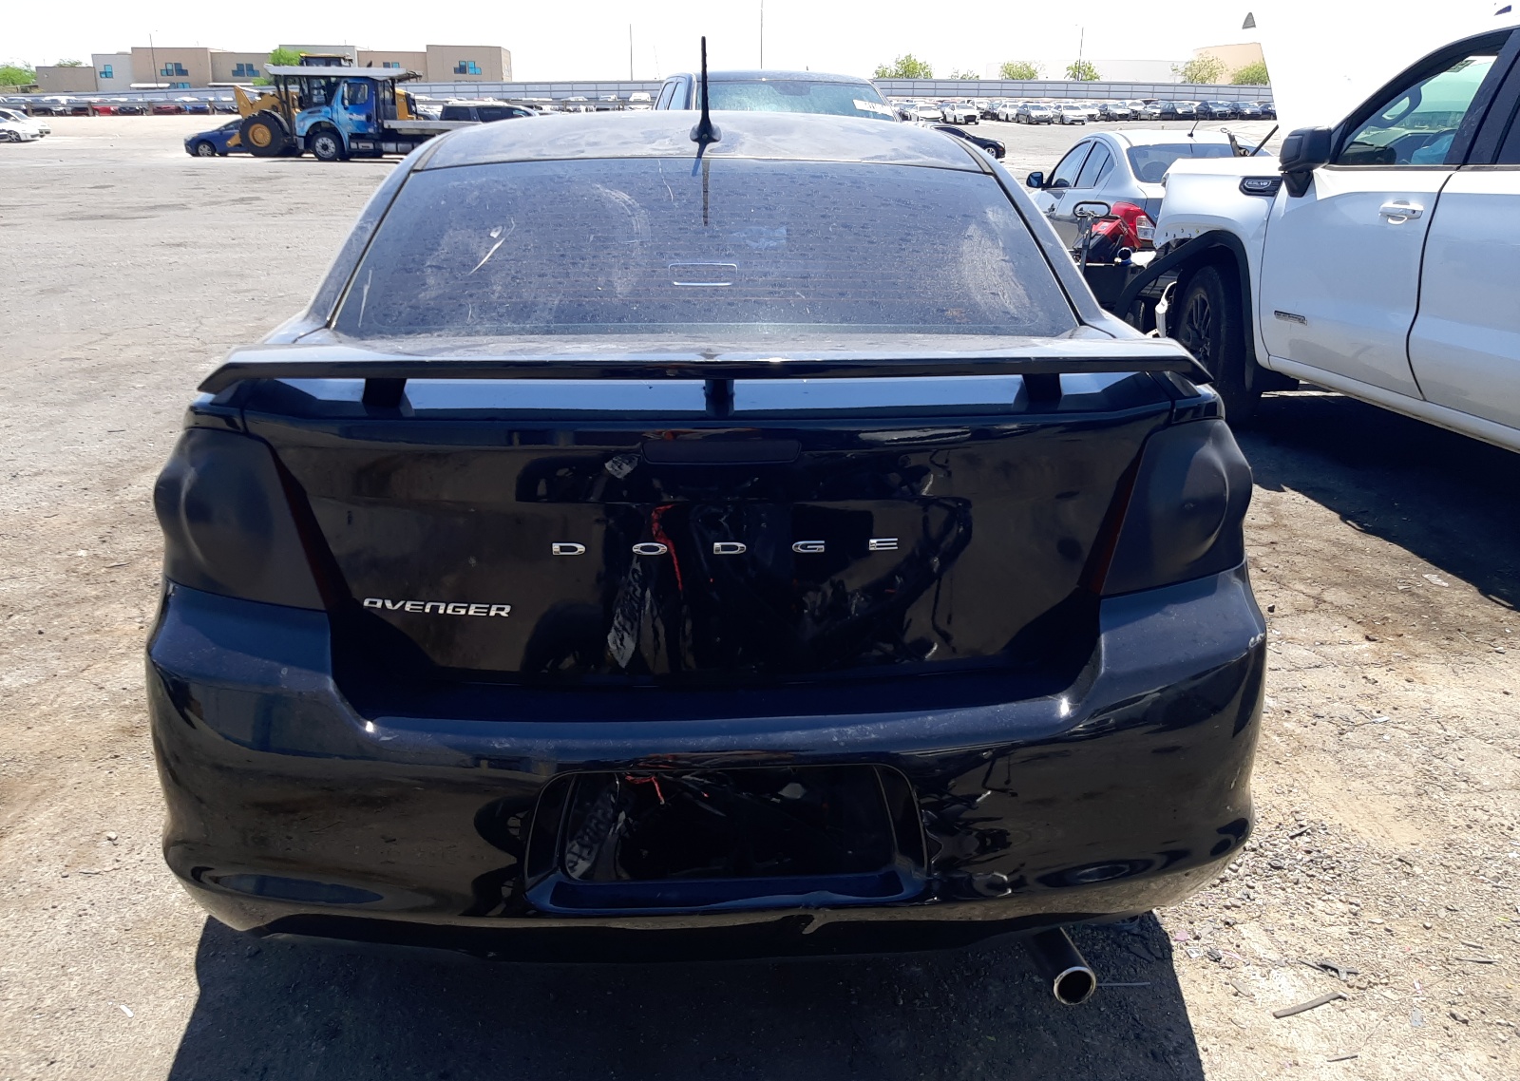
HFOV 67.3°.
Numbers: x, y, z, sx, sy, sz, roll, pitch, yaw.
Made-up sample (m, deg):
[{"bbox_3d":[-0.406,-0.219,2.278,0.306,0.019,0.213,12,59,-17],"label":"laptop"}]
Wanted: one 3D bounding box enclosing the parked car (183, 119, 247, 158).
[{"bbox_3d":[-19.249,-15.327,43.570,4.400,1.470,1.770,-1,19,-4],"label":"parked car"}]

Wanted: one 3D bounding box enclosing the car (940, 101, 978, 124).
[{"bbox_3d":[15.160,-32.318,86.500,1.820,1.460,4.750,-1,19,-4],"label":"car"}]

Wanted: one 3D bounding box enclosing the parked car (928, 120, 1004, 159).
[{"bbox_3d":[8.485,-17.822,51.224,4.650,1.440,1.820,4,19,9],"label":"parked car"}]

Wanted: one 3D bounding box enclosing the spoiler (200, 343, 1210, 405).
[{"bbox_3d":[-0.054,-0.223,1.583,1.400,0.090,0.240,0,19,-3],"label":"spoiler"}]

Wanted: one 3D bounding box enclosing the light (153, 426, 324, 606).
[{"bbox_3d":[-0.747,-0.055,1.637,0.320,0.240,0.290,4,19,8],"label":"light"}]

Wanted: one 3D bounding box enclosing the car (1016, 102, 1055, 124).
[{"bbox_3d":[20.874,-32.300,86.500,1.820,1.460,4.750,0,19,-2],"label":"car"}]

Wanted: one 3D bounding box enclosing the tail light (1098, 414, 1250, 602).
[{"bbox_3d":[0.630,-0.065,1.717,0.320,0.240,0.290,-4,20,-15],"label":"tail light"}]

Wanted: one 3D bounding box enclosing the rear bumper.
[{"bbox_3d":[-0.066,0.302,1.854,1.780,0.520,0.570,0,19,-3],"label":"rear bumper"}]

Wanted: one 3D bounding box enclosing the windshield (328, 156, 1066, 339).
[{"bbox_3d":[-0.093,-0.584,2.214,1.330,0.100,0.617,0,49,-3],"label":"windshield"}]

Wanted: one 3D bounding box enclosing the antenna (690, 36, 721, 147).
[{"bbox_3d":[-0.115,-0.998,2.541,0.070,0.240,0.120,0,19,-3],"label":"antenna"}]

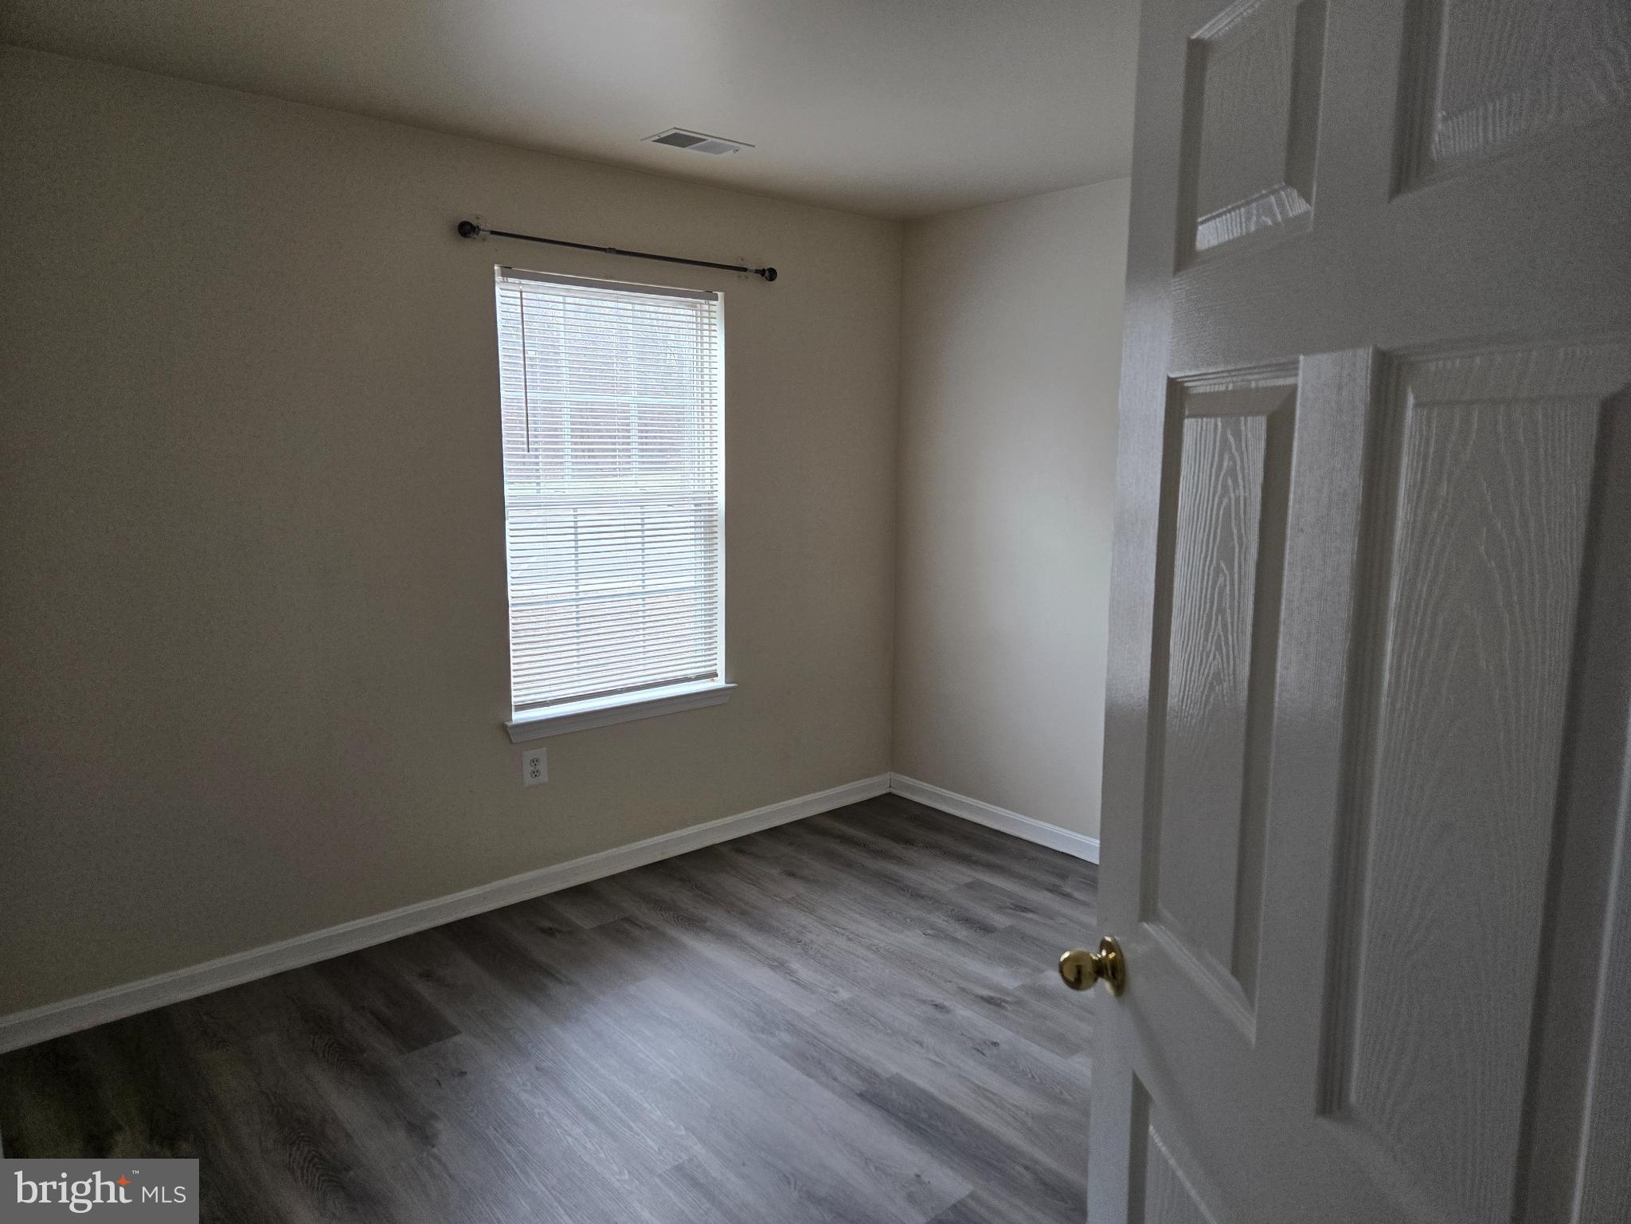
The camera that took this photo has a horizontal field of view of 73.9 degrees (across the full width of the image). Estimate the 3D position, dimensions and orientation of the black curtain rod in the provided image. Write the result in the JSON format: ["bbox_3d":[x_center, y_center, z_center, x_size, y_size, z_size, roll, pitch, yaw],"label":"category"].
[{"bbox_3d":[-0.605,-1.191,3.613,1.218,0.052,0.075,-8,12,-41],"label":"black curtain rod"}]

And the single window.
[{"bbox_3d":[-0.694,-0.405,3.776,0.875,1.440,0.100,-8,12,-41],"label":"single window"}]

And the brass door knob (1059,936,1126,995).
[{"bbox_3d":[0.318,0.416,1.266,0.066,0.066,0.066,-1,9,-6],"label":"brass door knob"}]

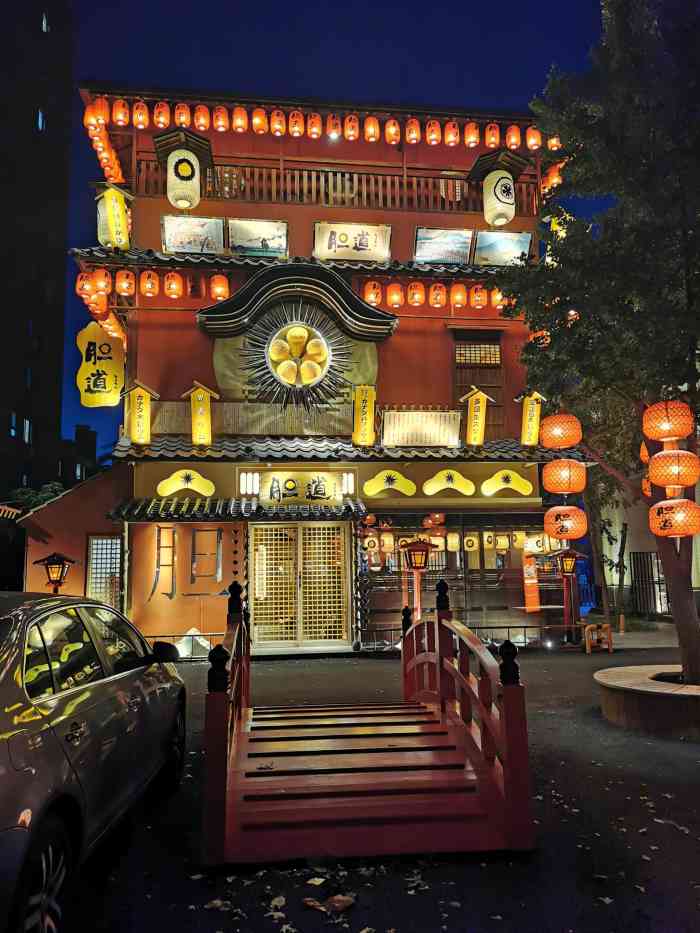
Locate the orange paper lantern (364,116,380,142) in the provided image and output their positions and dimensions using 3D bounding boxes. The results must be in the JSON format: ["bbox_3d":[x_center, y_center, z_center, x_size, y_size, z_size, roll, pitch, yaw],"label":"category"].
[{"bbox_3d":[0.426,-6.366,13.748,0.283,0.424,0.283,0,-8,-7],"label":"orange paper lantern"}]

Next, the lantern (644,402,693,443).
[{"bbox_3d":[3.185,-0.449,7.286,0.480,0.400,0.480,0,-7,-7],"label":"lantern"}]

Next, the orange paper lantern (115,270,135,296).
[{"bbox_3d":[-3.641,-2.975,11.825,0.295,0.385,0.295,0,-8,-8],"label":"orange paper lantern"}]

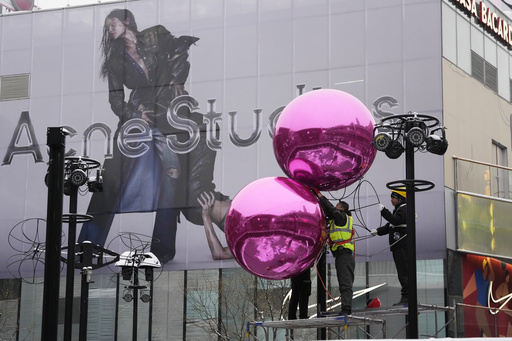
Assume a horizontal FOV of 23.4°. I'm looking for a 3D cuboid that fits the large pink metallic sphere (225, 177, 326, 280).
[{"bbox_3d":[0.291,0.856,18.250,1.509,1.509,1.509,0,-12,0],"label":"large pink metallic sphere"}]

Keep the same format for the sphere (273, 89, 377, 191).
[{"bbox_3d":[1.026,-0.462,18.450,1.526,1.526,1.526,0,-12,0],"label":"sphere"}]

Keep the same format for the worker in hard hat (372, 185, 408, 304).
[{"bbox_3d":[1.986,1.117,18.200,0.580,1.753,0.500,4,-13,-17],"label":"worker in hard hat"}]

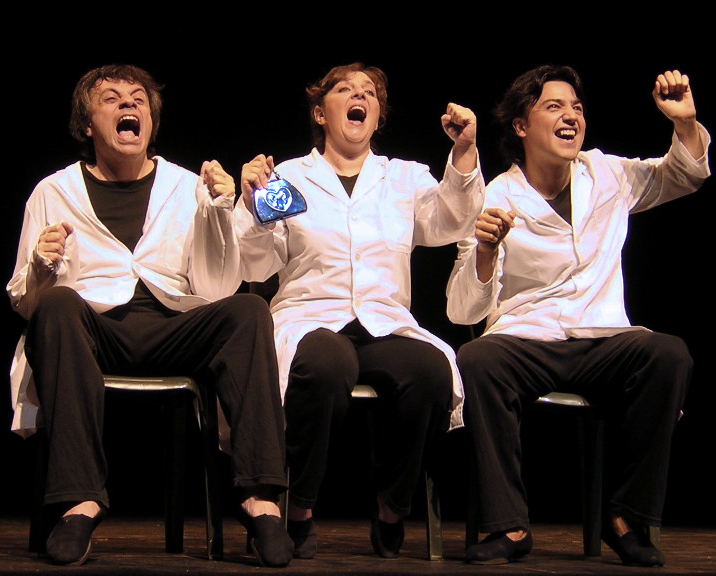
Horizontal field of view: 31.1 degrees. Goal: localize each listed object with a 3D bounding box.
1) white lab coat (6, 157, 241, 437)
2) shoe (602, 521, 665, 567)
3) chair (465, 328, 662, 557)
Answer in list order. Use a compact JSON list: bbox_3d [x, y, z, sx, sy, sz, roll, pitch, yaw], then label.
[{"bbox_3d":[-0.575,0.002,3.249,0.550,0.780,0.520,3,-9,-12],"label":"white lab coat"},{"bbox_3d":[0.703,0.652,3.290,0.090,0.090,0.250,4,-4,-18],"label":"shoe"},{"bbox_3d":[0.530,0.329,3.534,0.430,0.810,0.510,3,-9,-14],"label":"chair"}]

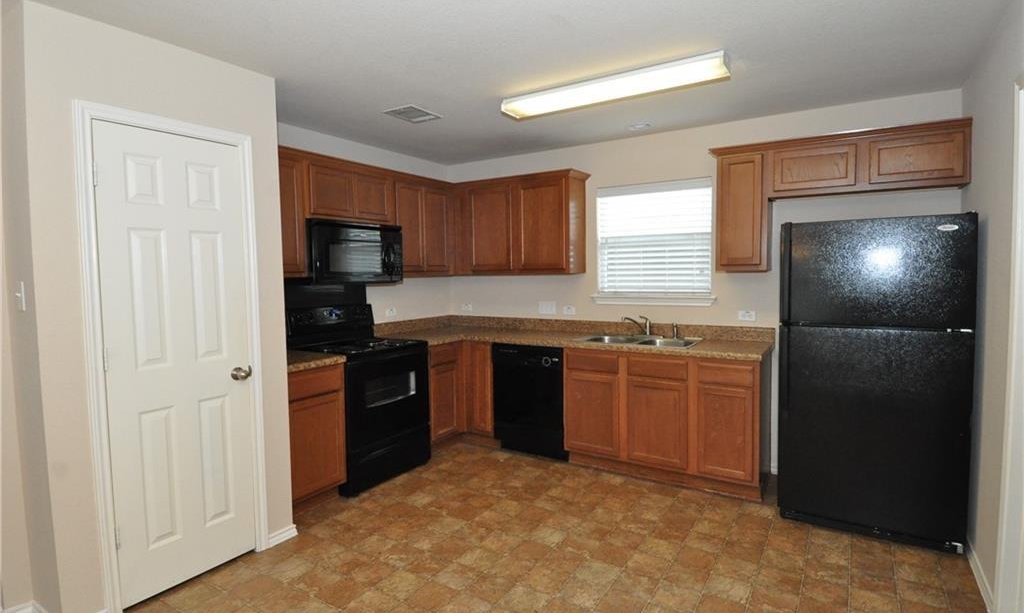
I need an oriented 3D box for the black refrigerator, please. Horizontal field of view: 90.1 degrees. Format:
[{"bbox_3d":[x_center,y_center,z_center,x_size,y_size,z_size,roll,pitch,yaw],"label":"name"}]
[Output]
[{"bbox_3d":[2.001,0.363,2.891,0.808,1.637,0.664,1,4,33],"label":"black refrigerator"}]

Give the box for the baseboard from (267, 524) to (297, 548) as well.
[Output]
[{"bbox_3d":[-1.212,1.204,2.698,0.015,0.066,0.158,1,4,33],"label":"baseboard"}]

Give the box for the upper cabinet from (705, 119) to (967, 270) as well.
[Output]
[{"bbox_3d":[1.911,-0.607,3.109,1.271,0.777,0.322,1,4,33],"label":"upper cabinet"}]

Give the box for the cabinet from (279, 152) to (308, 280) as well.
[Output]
[{"bbox_3d":[-1.560,-0.569,3.161,0.329,0.795,0.418,1,4,33],"label":"cabinet"}]

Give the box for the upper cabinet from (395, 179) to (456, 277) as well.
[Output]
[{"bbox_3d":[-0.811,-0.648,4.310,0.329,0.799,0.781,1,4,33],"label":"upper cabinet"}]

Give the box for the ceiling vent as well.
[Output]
[{"bbox_3d":[-0.642,-1.238,3.323,0.240,0.021,0.282,1,4,33],"label":"ceiling vent"}]

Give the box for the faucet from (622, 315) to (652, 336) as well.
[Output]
[{"bbox_3d":[0.952,0.157,3.860,0.245,0.165,0.060,-2,4,-24],"label":"faucet"}]

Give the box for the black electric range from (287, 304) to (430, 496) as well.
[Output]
[{"bbox_3d":[-1.068,0.605,3.655,0.660,1.180,0.758,1,4,32],"label":"black electric range"}]

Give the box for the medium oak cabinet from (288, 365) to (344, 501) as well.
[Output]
[{"bbox_3d":[-1.424,0.790,3.173,0.620,0.876,0.460,1,4,32],"label":"medium oak cabinet"}]

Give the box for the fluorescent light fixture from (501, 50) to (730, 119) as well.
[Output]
[{"bbox_3d":[0.522,-1.185,2.818,1.245,0.072,0.230,1,4,32],"label":"fluorescent light fixture"}]

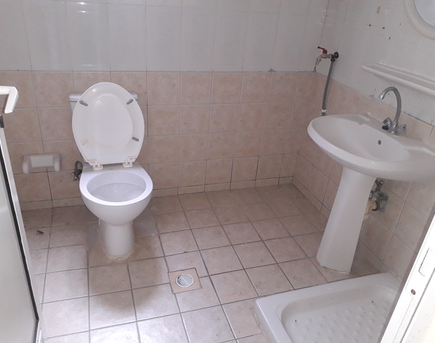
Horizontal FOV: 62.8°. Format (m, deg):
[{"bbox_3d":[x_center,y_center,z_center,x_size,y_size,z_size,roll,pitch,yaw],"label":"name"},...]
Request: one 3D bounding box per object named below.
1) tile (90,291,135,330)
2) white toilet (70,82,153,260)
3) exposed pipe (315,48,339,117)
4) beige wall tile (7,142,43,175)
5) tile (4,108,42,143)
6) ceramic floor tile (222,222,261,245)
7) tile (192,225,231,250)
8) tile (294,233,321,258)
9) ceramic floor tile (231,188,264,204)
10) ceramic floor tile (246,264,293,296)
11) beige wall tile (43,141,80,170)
[{"bbox_3d":[-0.489,0.643,1.657,0.199,0.010,0.198,-5,30,-18],"label":"tile"},{"bbox_3d":[-0.562,-0.020,1.919,0.370,0.854,0.640,-5,30,-18],"label":"white toilet"},{"bbox_3d":[0.659,-0.539,2.269,0.136,0.454,0.060,-5,30,-18],"label":"exposed pipe"},{"bbox_3d":[-1.110,-0.079,2.081,0.200,0.200,0.010,-5,30,-18],"label":"beige wall tile"},{"bbox_3d":[-1.095,-0.255,1.986,0.200,0.200,0.010,-5,30,-18],"label":"tile"},{"bbox_3d":[0.152,0.388,2.215,0.199,0.012,0.198,-5,30,-18],"label":"ceramic floor tile"},{"bbox_3d":[-0.036,0.402,2.139,0.198,0.010,0.198,-5,30,-18],"label":"tile"},{"bbox_3d":[0.592,0.447,2.172,0.200,0.010,0.200,-5,30,-18],"label":"tile"},{"bbox_3d":[0.221,0.187,2.607,0.200,0.010,0.200,-5,30,-18],"label":"ceramic floor tile"},{"bbox_3d":[0.274,0.575,1.888,0.200,0.010,0.200,-5,30,-18],"label":"ceramic floor tile"},{"bbox_3d":[-0.928,-0.095,2.156,0.200,0.200,0.010,-5,30,-18],"label":"beige wall tile"}]

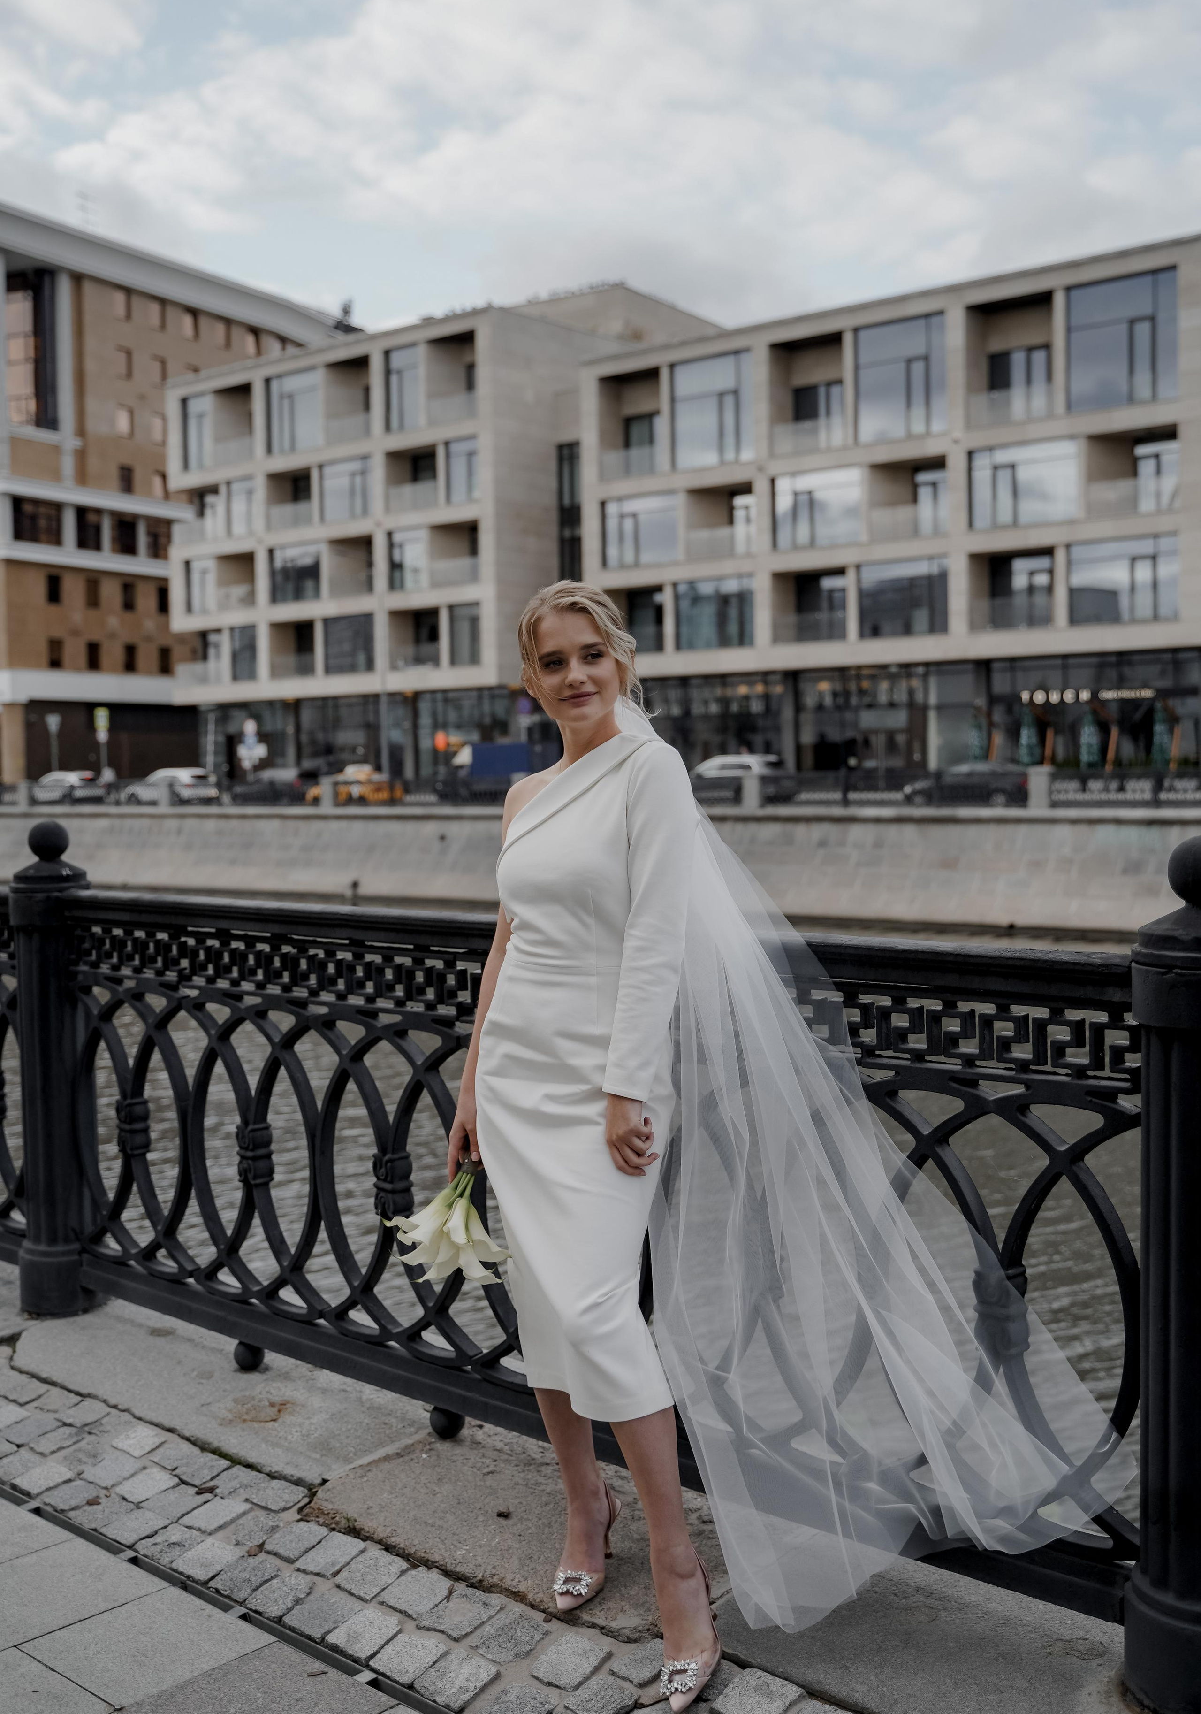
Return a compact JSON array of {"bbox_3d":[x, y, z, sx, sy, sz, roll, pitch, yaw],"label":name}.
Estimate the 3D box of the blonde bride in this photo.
[{"bbox_3d":[0.290,0.429,2.920,1.100,1.770,0.600,0,3,17],"label":"blonde bride"}]

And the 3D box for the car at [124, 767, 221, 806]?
[{"bbox_3d":[-19.339,-3.117,79.000,4.600,1.680,1.870,1,3,38],"label":"car"}]

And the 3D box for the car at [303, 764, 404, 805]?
[{"bbox_3d":[-10.441,-2.947,74.000,4.400,1.580,1.800,1,3,38],"label":"car"}]

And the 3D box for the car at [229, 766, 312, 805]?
[{"bbox_3d":[-14.361,-3.061,77.500,4.500,1.580,1.820,1,3,38],"label":"car"}]

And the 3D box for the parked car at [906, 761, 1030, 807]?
[{"bbox_3d":[12.189,-2.377,57.000,4.500,1.460,1.800,1,3,38],"label":"parked car"}]

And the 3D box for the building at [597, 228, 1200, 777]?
[{"bbox_3d":[14.864,-12.063,73.675,27.800,19.200,16.000,1,4,39],"label":"building"}]

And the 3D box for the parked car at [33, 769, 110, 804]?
[{"bbox_3d":[-25.814,-3.243,84.500,4.400,1.580,1.800,1,3,38],"label":"parked car"}]

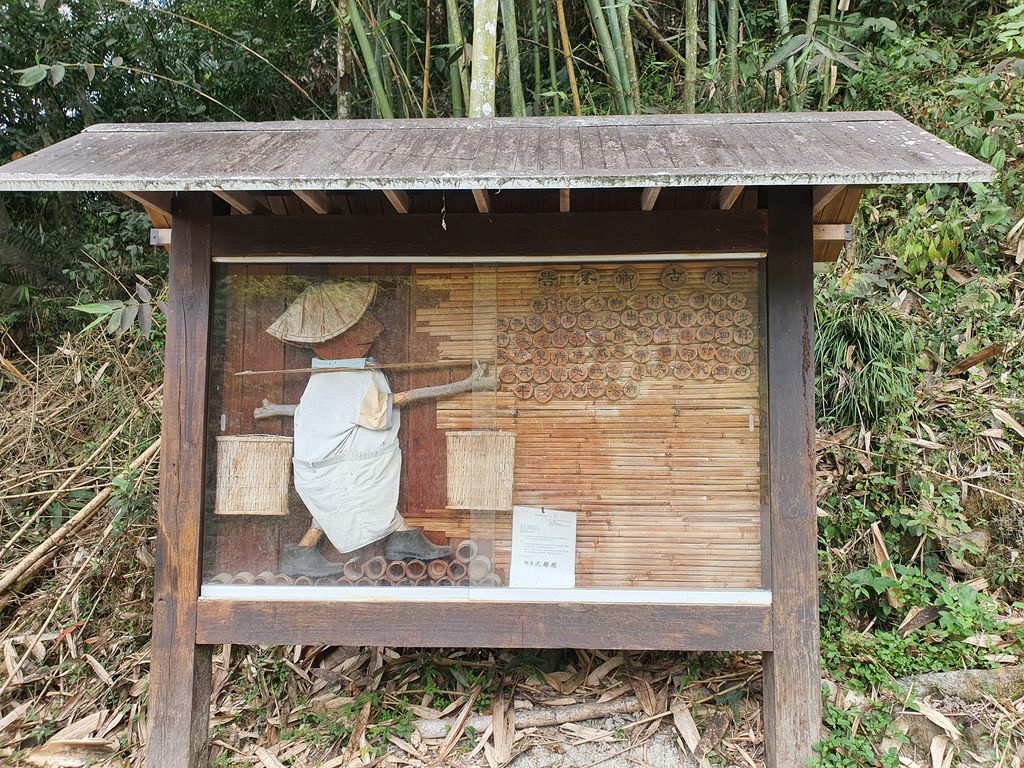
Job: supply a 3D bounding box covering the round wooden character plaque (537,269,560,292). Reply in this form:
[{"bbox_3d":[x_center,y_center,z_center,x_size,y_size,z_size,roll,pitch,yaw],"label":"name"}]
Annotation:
[{"bbox_3d":[0.123,-0.350,2.608,0.079,0.079,0.016,0,-4,3],"label":"round wooden character plaque"}]

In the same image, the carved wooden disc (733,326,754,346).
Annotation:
[{"bbox_3d":[0.783,-0.162,2.598,0.066,0.063,0.016,0,-4,2],"label":"carved wooden disc"}]

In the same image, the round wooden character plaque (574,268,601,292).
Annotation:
[{"bbox_3d":[0.255,-0.351,2.601,0.088,0.077,0.016,0,-4,3],"label":"round wooden character plaque"}]

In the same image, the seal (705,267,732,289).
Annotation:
[{"bbox_3d":[0.694,-0.354,2.579,0.092,0.074,0.016,0,-4,3],"label":"seal"}]

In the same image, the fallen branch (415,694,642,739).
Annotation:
[{"bbox_3d":[0.077,1.230,2.850,0.880,0.065,0.080,-1,-4,-12],"label":"fallen branch"}]

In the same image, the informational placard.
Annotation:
[{"bbox_3d":[0.101,0.543,2.516,0.212,0.275,0.012,0,-9,3],"label":"informational placard"}]

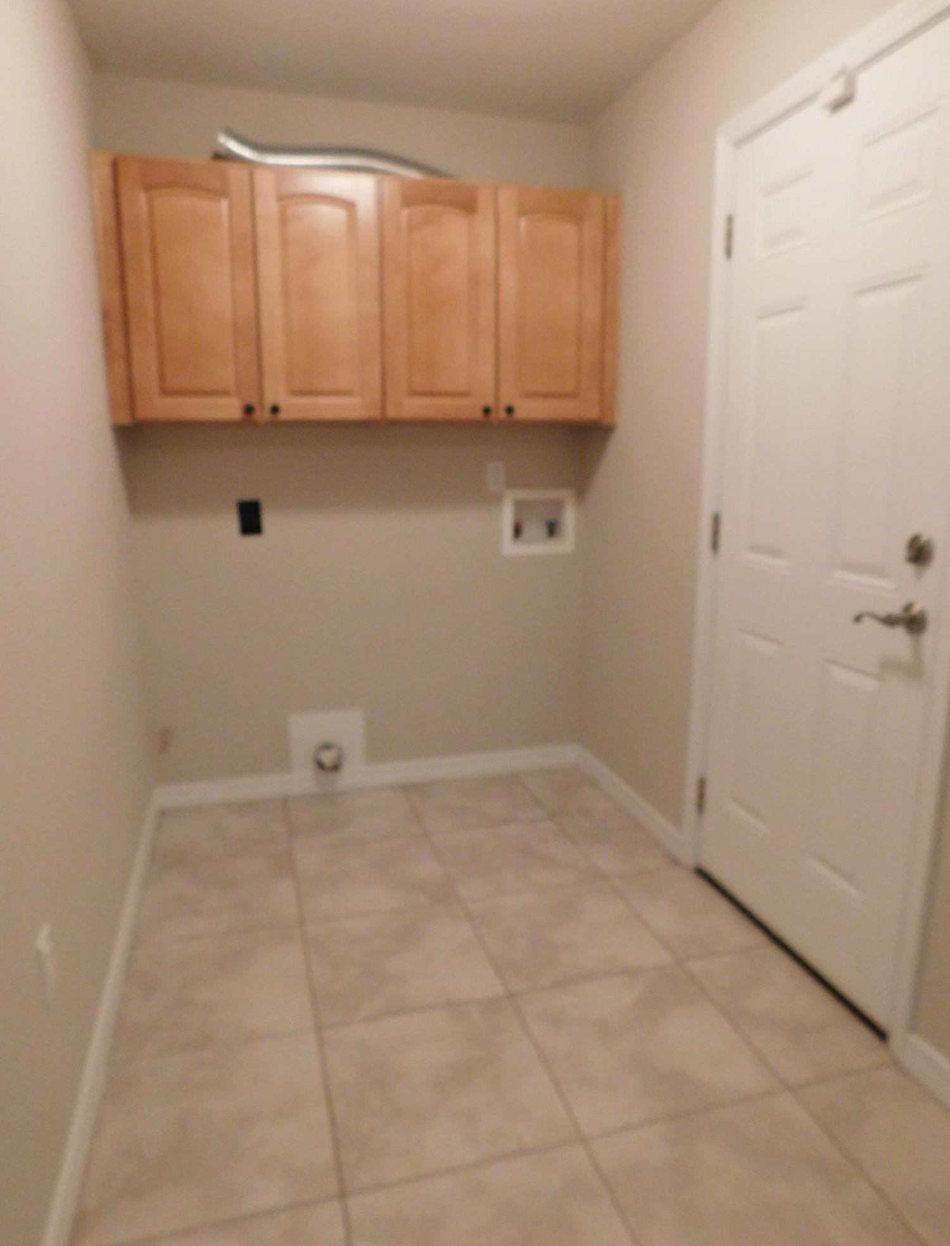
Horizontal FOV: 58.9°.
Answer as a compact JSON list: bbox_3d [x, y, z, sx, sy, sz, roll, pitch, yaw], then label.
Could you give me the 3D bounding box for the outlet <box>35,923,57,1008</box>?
[{"bbox_3d":[-0.713,0.570,1.402,0.011,0.117,0.073,-3,12,-15],"label":"outlet"}]

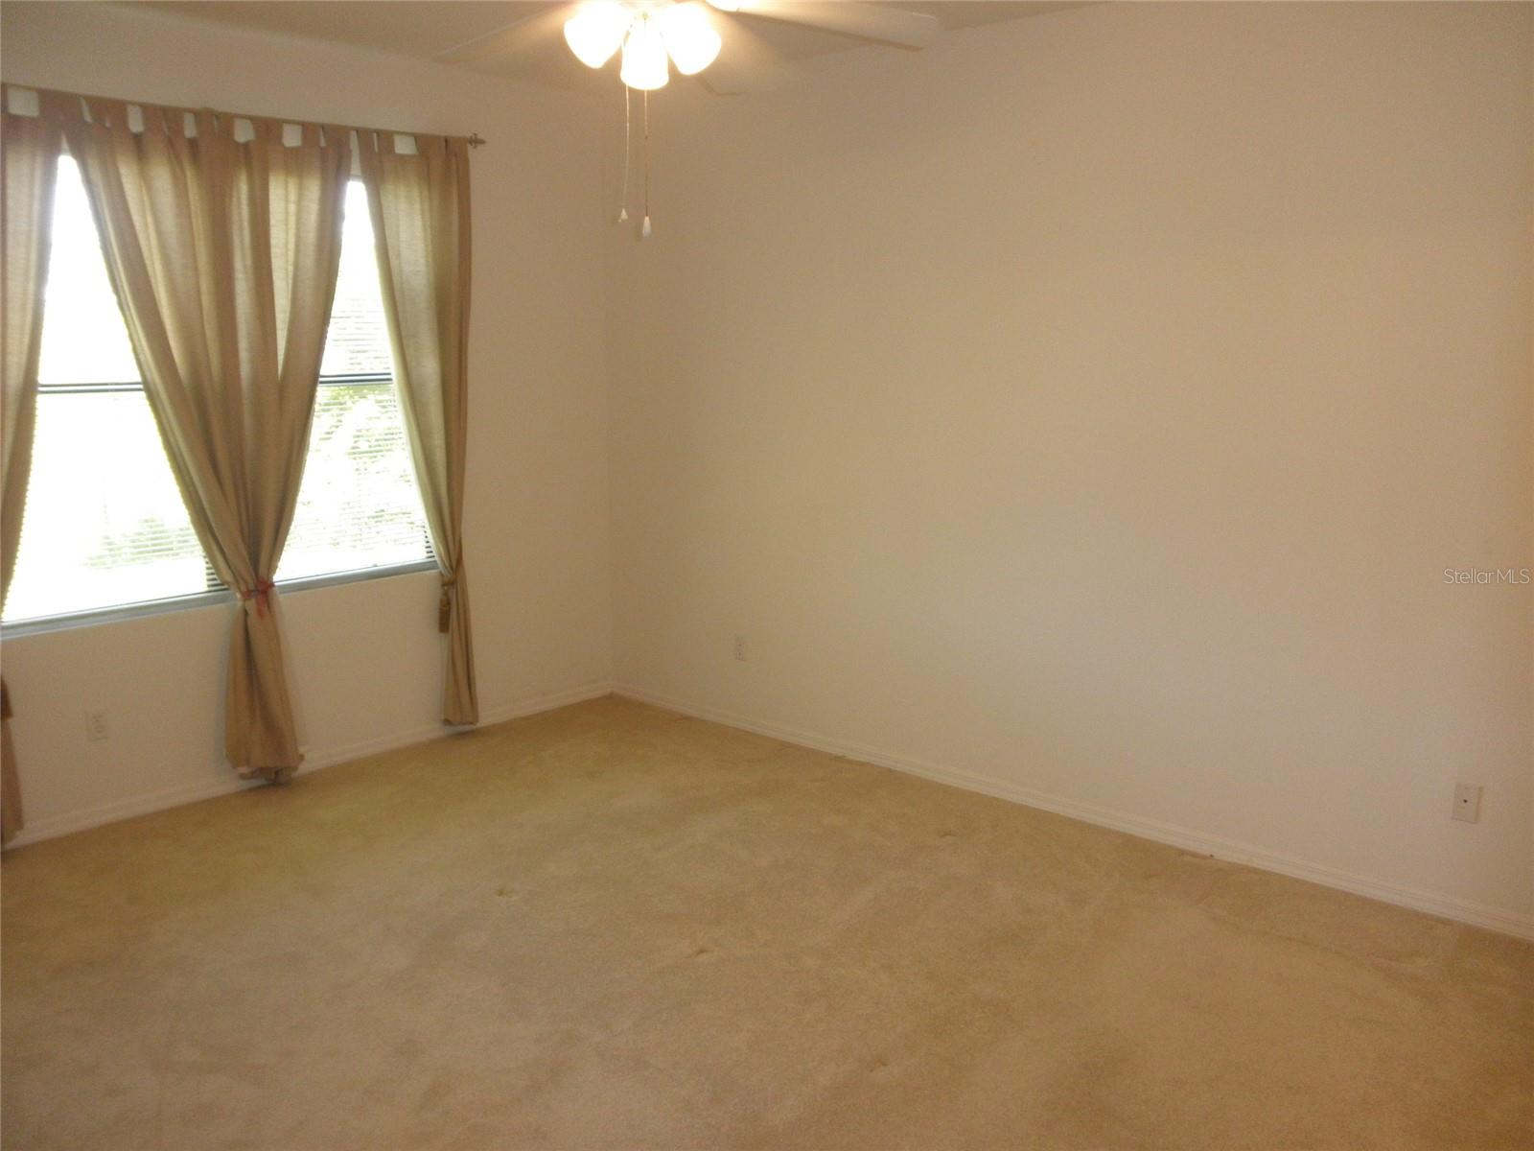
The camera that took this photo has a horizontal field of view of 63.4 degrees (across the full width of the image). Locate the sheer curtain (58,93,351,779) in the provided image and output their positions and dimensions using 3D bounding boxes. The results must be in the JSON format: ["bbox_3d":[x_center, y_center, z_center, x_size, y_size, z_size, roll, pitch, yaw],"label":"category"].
[{"bbox_3d":[-1.862,-0.399,4.444,0.160,2.410,0.985,9,14,41],"label":"sheer curtain"}]

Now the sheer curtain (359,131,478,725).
[{"bbox_3d":[-1.358,-0.520,5.010,0.140,2.390,0.480,9,14,41],"label":"sheer curtain"}]

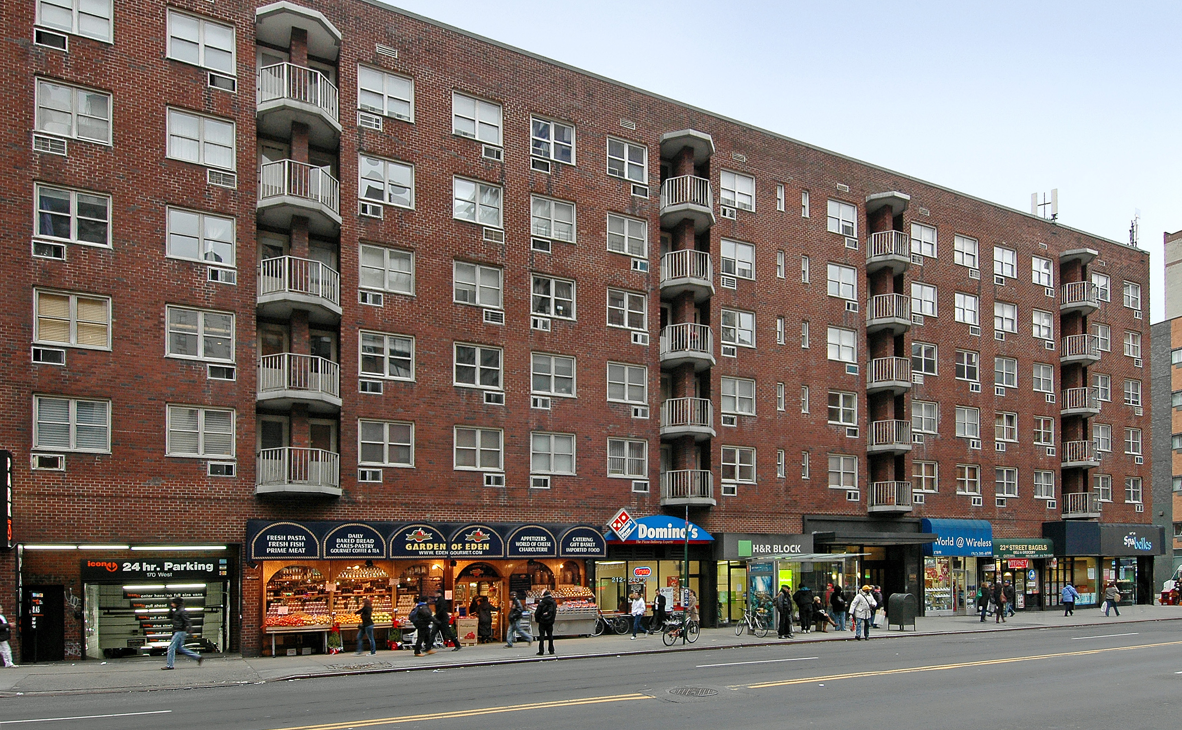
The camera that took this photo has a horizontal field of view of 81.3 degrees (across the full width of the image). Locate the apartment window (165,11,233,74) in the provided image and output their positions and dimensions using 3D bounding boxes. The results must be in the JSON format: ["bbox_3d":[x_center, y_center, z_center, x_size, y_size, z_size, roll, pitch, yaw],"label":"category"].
[{"bbox_3d":[-10.747,-8.903,19.038,1.651,1.363,0.150,3,-7,-25],"label":"apartment window"}]

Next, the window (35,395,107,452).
[{"bbox_3d":[-13.694,1.577,18.234,1.692,1.442,0.160,3,-8,-26],"label":"window"}]

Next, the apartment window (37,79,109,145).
[{"bbox_3d":[-13.314,-6.516,17.742,1.650,1.370,0.150,2,-6,-25],"label":"apartment window"}]

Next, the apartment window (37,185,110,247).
[{"bbox_3d":[-13.681,-3.949,18.240,1.663,1.443,0.160,3,-8,-26],"label":"apartment window"}]

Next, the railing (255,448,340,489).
[{"bbox_3d":[-8.579,3.029,20.263,2.193,1.132,0.720,1,-3,-25],"label":"railing"}]

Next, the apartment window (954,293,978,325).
[{"bbox_3d":[17.583,-2.607,32.251,1.660,1.310,0.150,2,-6,-25],"label":"apartment window"}]

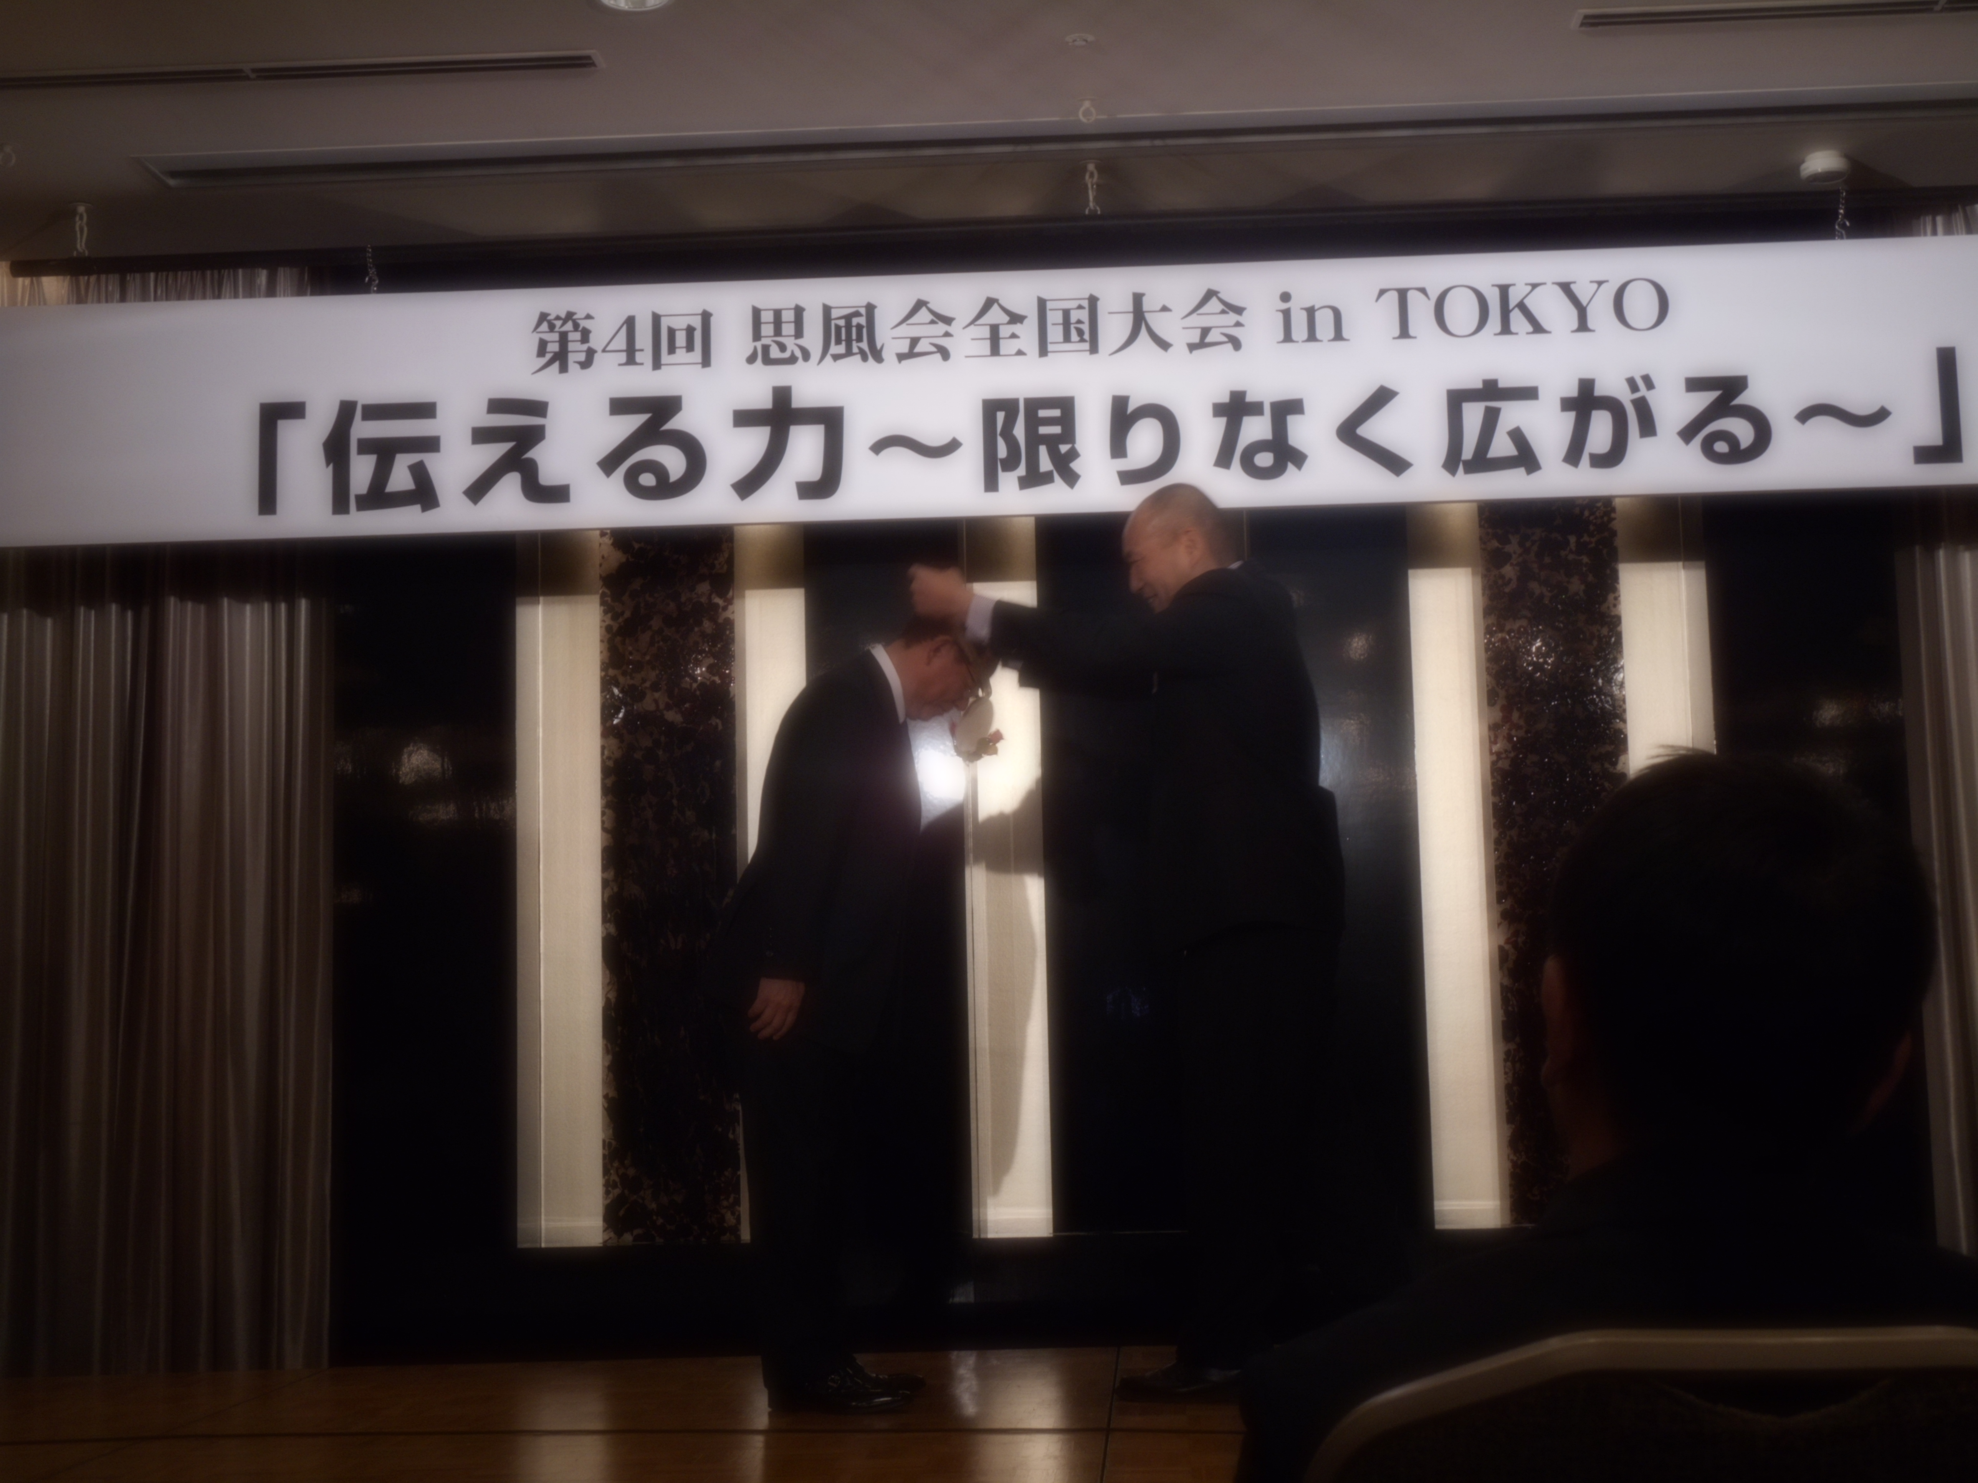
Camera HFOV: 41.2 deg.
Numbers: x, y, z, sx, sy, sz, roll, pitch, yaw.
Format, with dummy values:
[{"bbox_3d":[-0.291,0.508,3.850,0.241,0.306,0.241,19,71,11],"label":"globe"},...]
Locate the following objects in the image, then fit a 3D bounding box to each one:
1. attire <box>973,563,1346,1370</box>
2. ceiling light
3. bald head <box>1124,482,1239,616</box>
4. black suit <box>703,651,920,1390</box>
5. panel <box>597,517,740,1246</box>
[{"bbox_3d":[0.340,0.401,4.872,0.655,1.475,0.520,-2,-7,8],"label":"attire"},{"bbox_3d":[1.714,-1.179,5.385,0.100,0.045,0.100,-2,-6,3],"label":"ceiling light"},{"bbox_3d":[0.357,-0.366,4.957,0.205,0.230,0.165,-15,-8,6],"label":"bald head"},{"bbox_3d":[-0.328,0.496,4.850,0.414,1.350,0.500,-1,-6,0],"label":"black suit"},{"bbox_3d":[-0.691,0.251,5.687,0.291,1.647,0.050,-2,-6,3],"label":"panel"}]

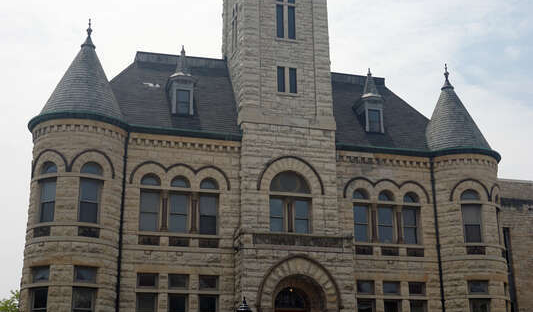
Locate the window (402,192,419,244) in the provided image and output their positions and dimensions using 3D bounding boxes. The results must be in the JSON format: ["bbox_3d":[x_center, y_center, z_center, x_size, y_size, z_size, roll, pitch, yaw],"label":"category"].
[{"bbox_3d":[6.616,2.832,34.454,0.833,2.445,0.250,5,-18,-16],"label":"window"}]

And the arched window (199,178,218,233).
[{"bbox_3d":[-2.409,2.116,31.887,0.852,2.484,0.250,5,-18,-16],"label":"arched window"}]

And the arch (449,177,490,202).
[{"bbox_3d":[9.673,1.624,35.876,1.850,1.070,0.400,0,-17,-3],"label":"arch"}]

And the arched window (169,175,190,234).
[{"bbox_3d":[-3.614,2.014,31.546,0.893,2.449,0.250,5,-18,-16],"label":"arched window"}]

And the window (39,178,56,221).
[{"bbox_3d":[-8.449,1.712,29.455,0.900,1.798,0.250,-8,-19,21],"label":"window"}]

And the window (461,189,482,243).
[{"bbox_3d":[9.332,2.718,34.246,0.920,2.497,0.250,1,-18,-4],"label":"window"}]

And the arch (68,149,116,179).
[{"bbox_3d":[-7.104,0.309,31.113,1.880,1.070,0.400,9,-20,-29],"label":"arch"}]

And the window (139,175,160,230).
[{"bbox_3d":[-4.975,1.995,32.423,0.960,2.520,0.200,5,-18,-16],"label":"window"}]

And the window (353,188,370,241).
[{"bbox_3d":[4.290,2.654,33.790,0.835,2.466,0.250,5,-18,-16],"label":"window"}]

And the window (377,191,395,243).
[{"bbox_3d":[5.419,2.741,34.113,0.812,2.476,0.250,5,-18,-16],"label":"window"}]

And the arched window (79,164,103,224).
[{"bbox_3d":[-7.170,1.502,30.707,0.900,2.540,0.200,8,-19,-26],"label":"arched window"}]

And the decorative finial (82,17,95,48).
[{"bbox_3d":[-7.830,-5.460,33.510,0.500,1.416,0.500,5,-18,-16],"label":"decorative finial"}]

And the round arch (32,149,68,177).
[{"bbox_3d":[-8.915,0.307,31.050,1.860,1.070,0.400,-9,-19,25],"label":"round arch"}]

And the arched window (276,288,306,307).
[{"bbox_3d":[1.084,6.126,32.558,1.398,0.911,0.150,5,-18,-16],"label":"arched window"}]

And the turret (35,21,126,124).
[{"bbox_3d":[-8.112,-3.516,34.062,4.550,5.700,4.550,5,-18,-16],"label":"turret"}]

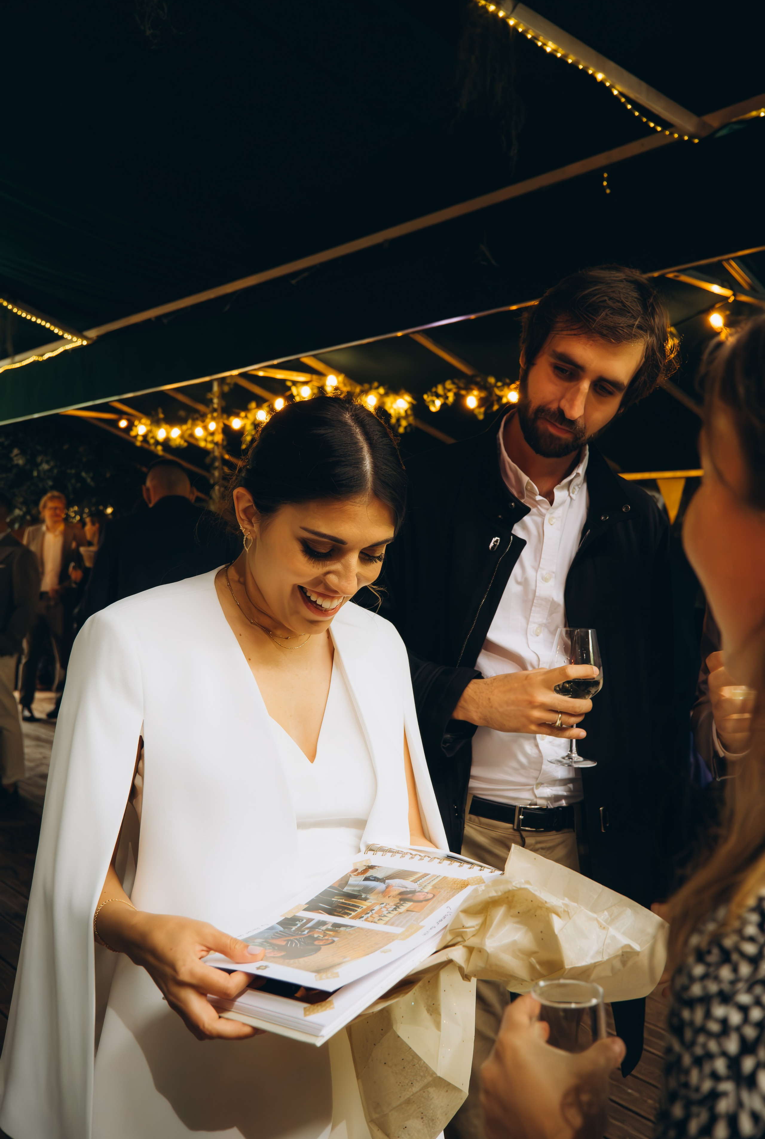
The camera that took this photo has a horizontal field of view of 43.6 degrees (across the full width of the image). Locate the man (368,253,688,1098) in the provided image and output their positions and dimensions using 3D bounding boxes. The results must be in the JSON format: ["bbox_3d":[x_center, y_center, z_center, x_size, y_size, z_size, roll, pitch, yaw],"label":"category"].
[{"bbox_3d":[0.230,0.531,1.450,0.560,1.870,0.460,0,3,0],"label":"man"}]

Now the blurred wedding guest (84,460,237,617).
[{"bbox_3d":[-0.788,0.474,3.500,0.550,1.760,0.360,0,3,-12],"label":"blurred wedding guest"}]

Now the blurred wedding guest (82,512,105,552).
[{"bbox_3d":[-2.221,0.312,7.400,0.480,1.660,0.350,2,3,27],"label":"blurred wedding guest"}]

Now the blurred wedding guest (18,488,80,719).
[{"bbox_3d":[-2.544,0.258,7.350,0.540,1.770,0.400,-2,4,-31],"label":"blurred wedding guest"}]

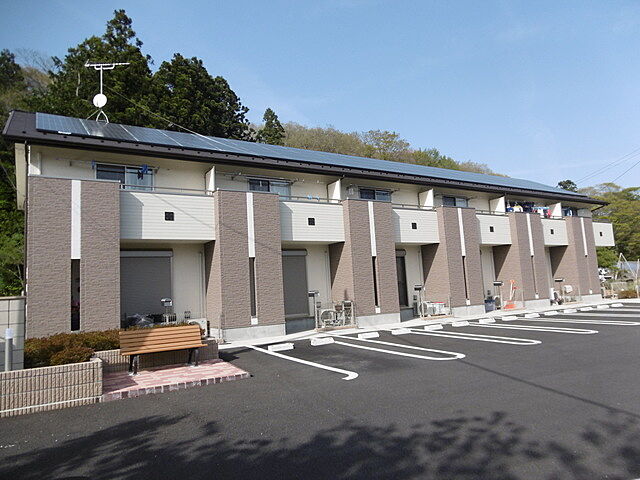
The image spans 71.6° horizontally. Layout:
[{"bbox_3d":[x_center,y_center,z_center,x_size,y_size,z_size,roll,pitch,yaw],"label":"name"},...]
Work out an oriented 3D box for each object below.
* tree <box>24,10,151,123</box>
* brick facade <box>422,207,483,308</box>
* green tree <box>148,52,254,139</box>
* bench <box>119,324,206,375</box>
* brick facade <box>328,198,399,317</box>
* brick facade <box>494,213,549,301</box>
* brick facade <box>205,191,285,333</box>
[{"bbox_3d":[-15.838,-6.159,30.404,9.000,20.049,9.000,1,-7,-31],"label":"tree"},{"bbox_3d":[5.425,0.761,18.358,1.930,3.909,1.367,1,-7,-31],"label":"brick facade"},{"bbox_3d":[-8.553,-5.035,32.416,8.000,17.555,8.000,1,-7,-31],"label":"green tree"},{"bbox_3d":[-2.837,2.004,8.063,1.470,0.750,0.560,1,-7,-31],"label":"bench"},{"bbox_3d":[1.544,0.694,15.985,1.930,3.909,1.367,1,-7,-31],"label":"brick facade"},{"bbox_3d":[9.316,0.828,20.737,1.930,3.909,1.367,1,-7,-31],"label":"brick facade"},{"bbox_3d":[-2.335,0.627,13.613,1.930,3.909,1.367,1,-7,-31],"label":"brick facade"}]

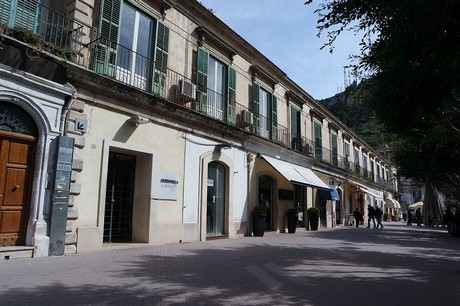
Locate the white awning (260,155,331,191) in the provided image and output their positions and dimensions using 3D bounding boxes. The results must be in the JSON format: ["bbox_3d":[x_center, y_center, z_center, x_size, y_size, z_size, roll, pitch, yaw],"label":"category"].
[{"bbox_3d":[4.193,1.302,17.755,1.442,1.538,7.117,-6,-13,35],"label":"white awning"}]

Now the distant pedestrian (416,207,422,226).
[{"bbox_3d":[17.910,6.110,29.090,0.550,1.655,0.400,-2,-11,17],"label":"distant pedestrian"}]

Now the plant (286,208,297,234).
[{"bbox_3d":[3.364,3.688,16.700,0.530,1.273,0.530,-6,-13,35],"label":"plant"}]

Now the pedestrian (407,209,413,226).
[{"bbox_3d":[17.631,6.323,30.174,0.450,1.630,0.500,8,-13,-36],"label":"pedestrian"}]

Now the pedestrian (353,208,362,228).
[{"bbox_3d":[10.426,5.322,25.164,0.500,1.471,0.550,0,-10,6],"label":"pedestrian"}]

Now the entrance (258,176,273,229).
[{"bbox_3d":[1.733,2.549,15.542,0.292,2.831,1.521,-6,-13,35],"label":"entrance"}]

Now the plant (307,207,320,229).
[{"bbox_3d":[5.390,4.226,19.686,0.650,1.402,0.650,-6,-13,35],"label":"plant"}]

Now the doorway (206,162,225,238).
[{"bbox_3d":[-0.549,1.868,12.376,0.292,3.007,1.486,-6,-13,35],"label":"doorway"}]

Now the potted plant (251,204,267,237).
[{"bbox_3d":[1.300,3.023,13.773,0.600,1.415,0.600,-6,-13,35],"label":"potted plant"}]

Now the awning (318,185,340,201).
[{"bbox_3d":[7.153,2.829,22.147,0.998,1.198,1.692,-6,-13,35],"label":"awning"}]

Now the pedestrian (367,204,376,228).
[{"bbox_3d":[10.986,4.957,23.887,0.600,1.733,0.500,3,-11,-13],"label":"pedestrian"}]

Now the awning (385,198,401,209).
[{"bbox_3d":[25.045,7.828,46.920,1.118,1.407,7.255,-6,-13,35],"label":"awning"}]

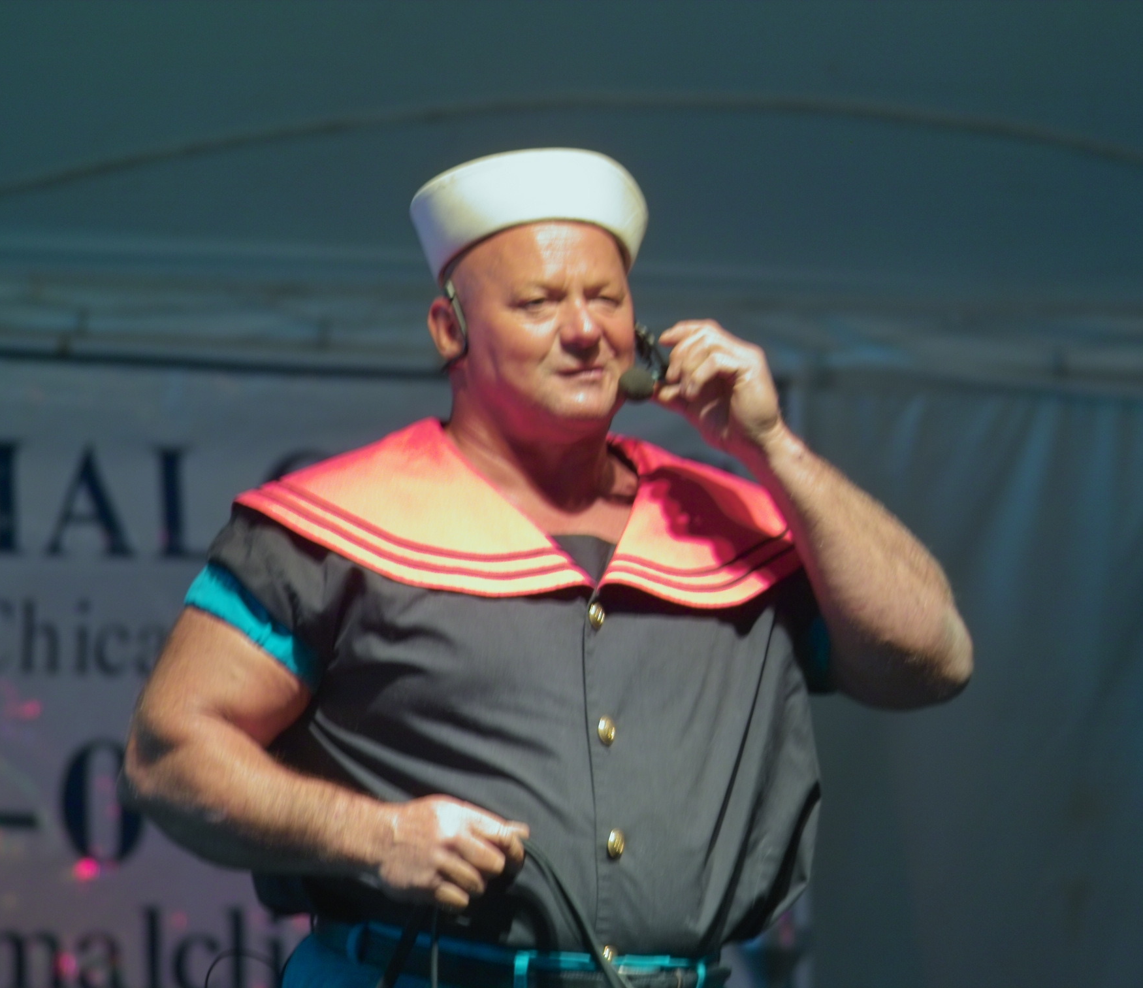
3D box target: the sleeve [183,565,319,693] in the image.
[{"bbox_3d":[-0.287,0.120,6.640,0.140,0.065,0.140,33,-11,-21],"label":"sleeve"}]

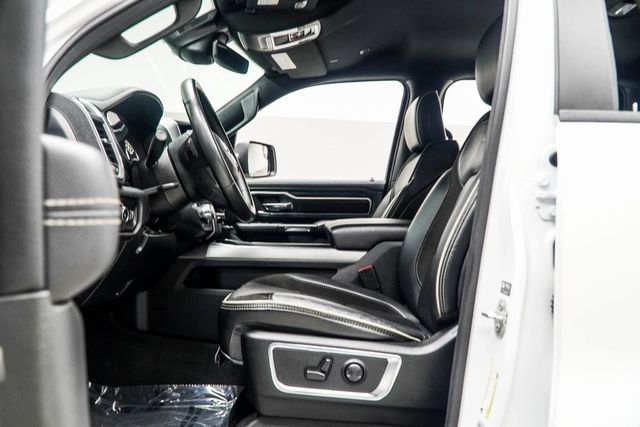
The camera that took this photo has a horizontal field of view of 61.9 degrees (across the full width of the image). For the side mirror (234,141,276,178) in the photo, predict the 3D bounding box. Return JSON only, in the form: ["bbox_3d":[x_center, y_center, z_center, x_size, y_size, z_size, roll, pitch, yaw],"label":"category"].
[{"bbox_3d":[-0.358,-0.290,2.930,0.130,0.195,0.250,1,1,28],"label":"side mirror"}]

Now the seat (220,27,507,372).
[{"bbox_3d":[0.165,-0.090,1.410,0.790,0.850,0.540,1,1,-3],"label":"seat"}]

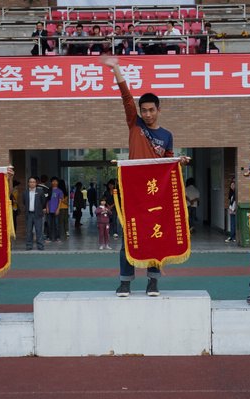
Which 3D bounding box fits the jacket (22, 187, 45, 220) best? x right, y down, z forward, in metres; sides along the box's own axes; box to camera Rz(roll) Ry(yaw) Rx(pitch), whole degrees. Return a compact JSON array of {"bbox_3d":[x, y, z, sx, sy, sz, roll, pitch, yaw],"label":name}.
[{"bbox_3d":[-2.075,0.092,16.000,0.540,0.730,0.300,0,1,2],"label":"jacket"}]

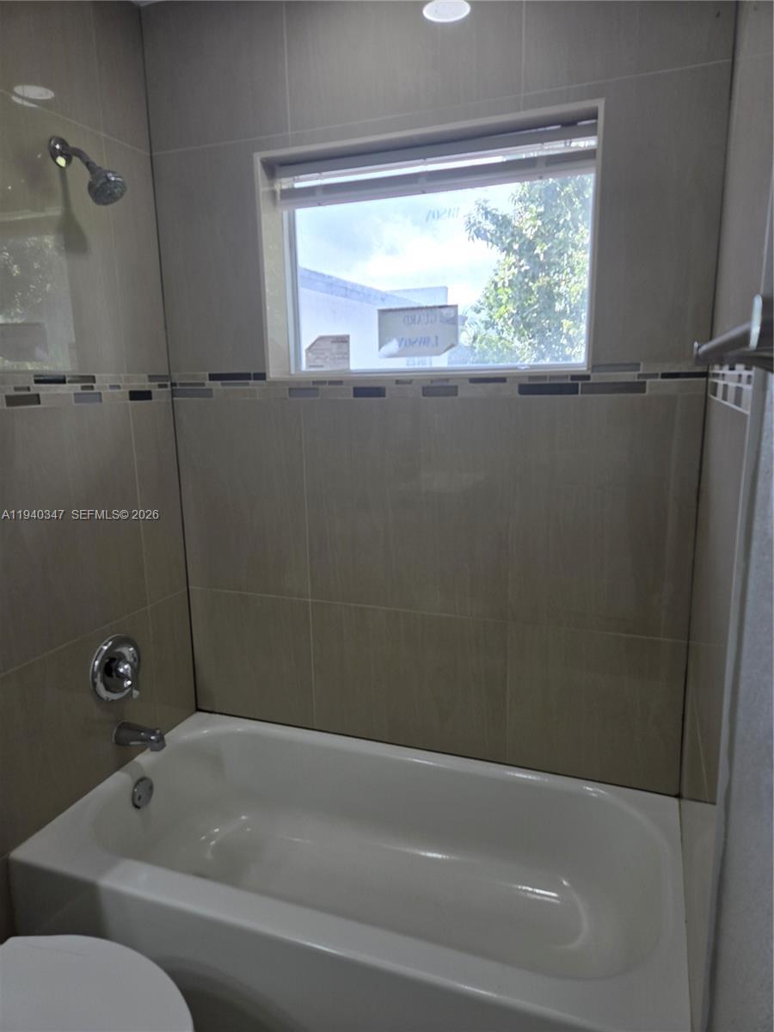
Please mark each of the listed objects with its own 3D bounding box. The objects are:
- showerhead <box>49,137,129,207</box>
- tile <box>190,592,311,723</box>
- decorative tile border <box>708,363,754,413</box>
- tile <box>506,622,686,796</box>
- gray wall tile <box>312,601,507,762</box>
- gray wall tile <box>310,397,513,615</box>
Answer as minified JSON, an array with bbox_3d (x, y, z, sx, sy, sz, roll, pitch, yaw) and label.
[{"bbox_3d":[-0.721,-0.843,1.669,0.177,0.166,0.090,3,12,21],"label":"showerhead"},{"bbox_3d":[-0.439,0.461,2.225,0.450,0.437,0.015,3,12,21],"label":"tile"},{"bbox_3d":[0.618,-0.256,1.242,0.013,0.097,0.770,3,12,21],"label":"decorative tile border"},{"bbox_3d":[0.555,0.515,1.853,0.455,0.435,0.015,3,12,21],"label":"tile"},{"bbox_3d":[0.057,0.487,2.039,0.610,0.435,0.015,3,12,21],"label":"gray wall tile"},{"bbox_3d":[0.047,-0.024,1.937,0.610,0.609,0.015,3,12,21],"label":"gray wall tile"}]

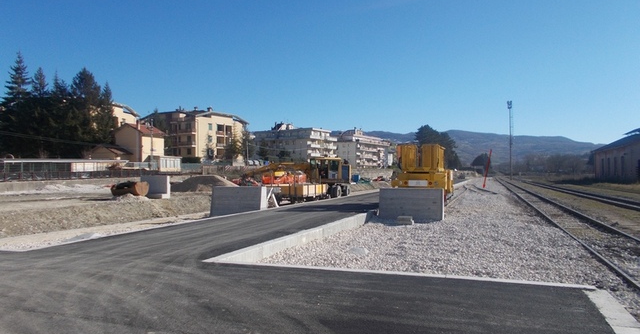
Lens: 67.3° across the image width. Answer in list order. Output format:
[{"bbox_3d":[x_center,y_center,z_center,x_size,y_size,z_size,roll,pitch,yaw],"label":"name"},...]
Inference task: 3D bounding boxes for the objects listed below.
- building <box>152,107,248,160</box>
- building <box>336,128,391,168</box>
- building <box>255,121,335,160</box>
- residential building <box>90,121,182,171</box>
[{"bbox_3d":[-31.900,-8.170,126.040,19.300,13.300,18.100,0,-1,34],"label":"building"},{"bbox_3d":[17.840,-7.190,209.310,13.000,15.500,34.700,0,-1,29],"label":"building"},{"bbox_3d":[-8.640,-8.310,180.790,24.500,15.600,21.000,0,-1,32],"label":"building"},{"bbox_3d":[-34.130,-3.570,89.110,12.400,9.000,9.800,0,-1,25],"label":"residential building"}]

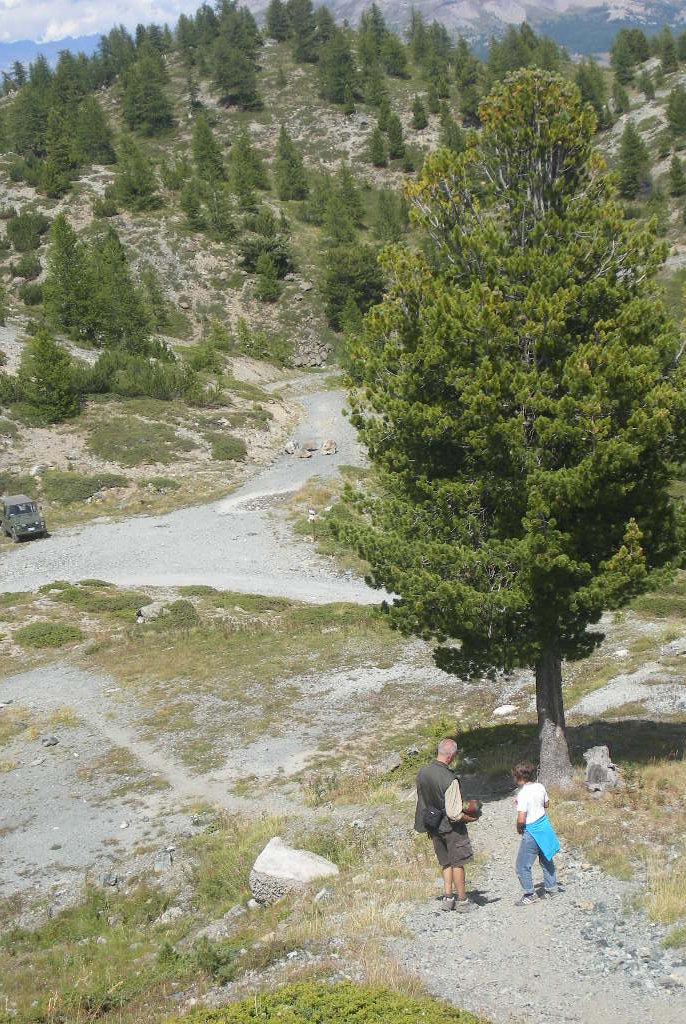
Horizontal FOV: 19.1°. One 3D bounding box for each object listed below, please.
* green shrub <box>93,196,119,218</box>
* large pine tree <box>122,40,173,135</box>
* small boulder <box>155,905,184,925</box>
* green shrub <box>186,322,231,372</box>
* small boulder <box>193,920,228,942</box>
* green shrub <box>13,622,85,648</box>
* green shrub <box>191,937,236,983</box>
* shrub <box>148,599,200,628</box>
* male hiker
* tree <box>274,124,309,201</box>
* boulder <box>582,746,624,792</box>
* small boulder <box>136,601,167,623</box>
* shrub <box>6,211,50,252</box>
[{"bbox_3d":[-22.015,-28.345,190.000,2.400,1.900,2.200,0,11,0],"label":"green shrub"},{"bbox_3d":[-21.838,-47.419,228.000,5.700,10.400,5.700,0,11,0],"label":"large pine tree"},{"bbox_3d":[-1.852,4.298,21.800,0.300,0.160,0.220,0,11,0],"label":"small boulder"},{"bbox_3d":[-10.214,-12.492,155.000,3.400,3.500,3.200,0,11,0],"label":"green shrub"},{"bbox_3d":[-1.350,4.275,20.800,0.350,0.180,0.280,0,11,0],"label":"small boulder"},{"bbox_3d":[-9.203,3.872,64.000,2.100,0.600,1.800,0,11,0],"label":"green shrub"},{"bbox_3d":[-1.186,4.085,18.600,0.420,0.350,0.400,0,11,0],"label":"green shrub"},{"bbox_3d":[-5.531,3.332,67.000,1.600,0.800,1.400,0,11,0],"label":"shrub"},{"bbox_3d":[1.018,3.046,19.950,0.500,1.720,0.500,-9,14,-39],"label":"male hiker"},{"bbox_3d":[-5.144,-34.246,200.000,3.300,7.400,3.300,0,11,0],"label":"tree"},{"bbox_3d":[3.099,3.052,24.300,0.460,0.500,0.360,0,11,0],"label":"boulder"},{"bbox_3d":[-6.333,3.291,67.500,1.000,0.550,0.800,0,11,0],"label":"small boulder"},{"bbox_3d":[-27.514,-24.462,178.000,3.800,3.400,3.500,0,11,0],"label":"shrub"}]

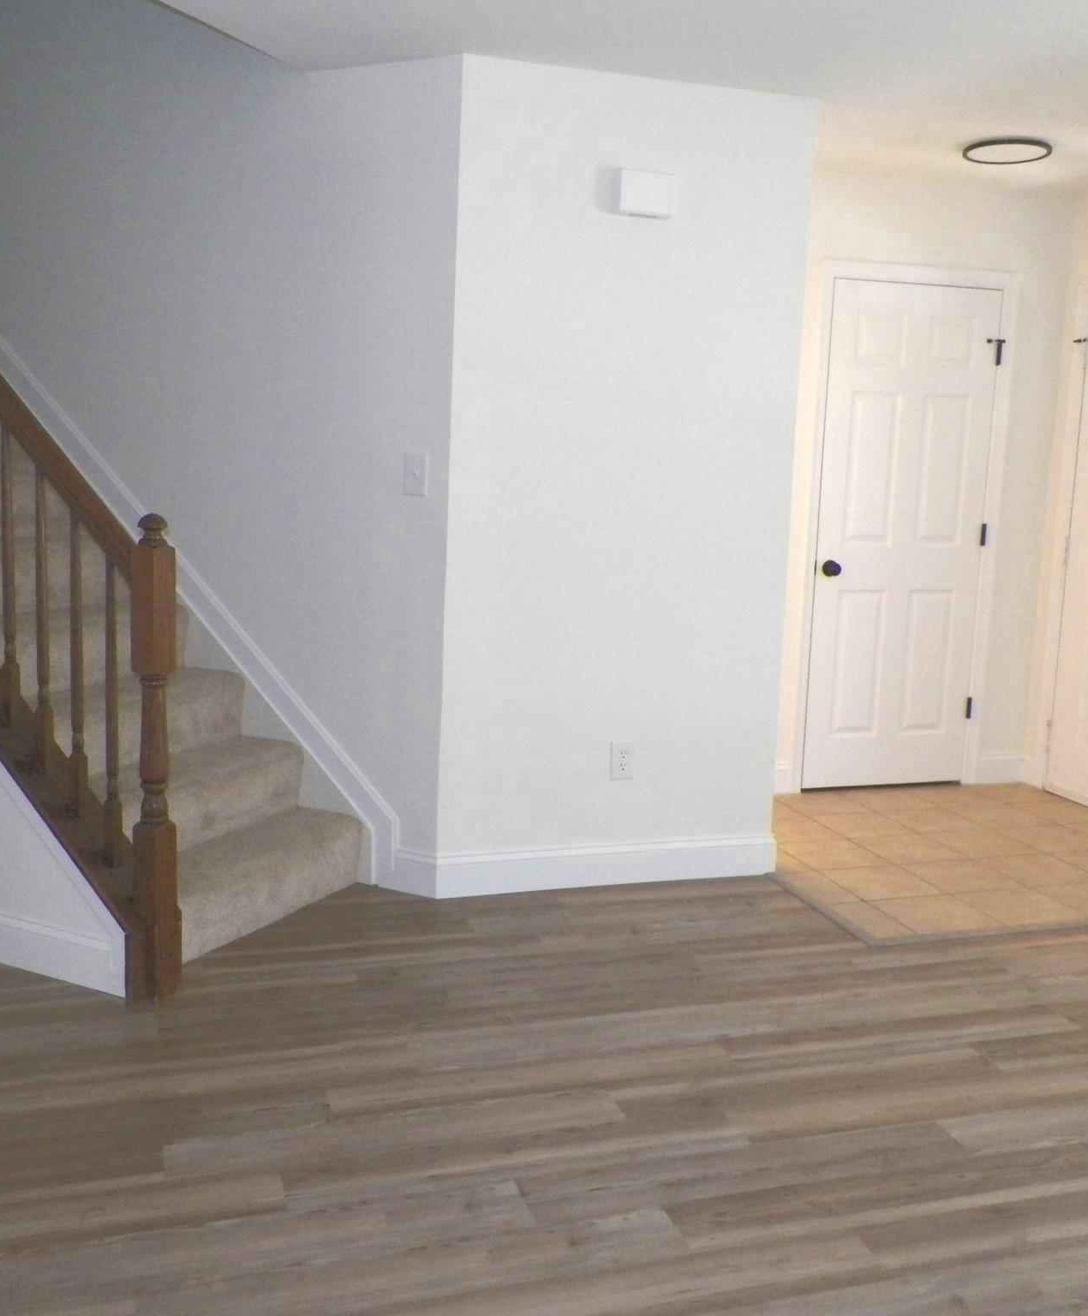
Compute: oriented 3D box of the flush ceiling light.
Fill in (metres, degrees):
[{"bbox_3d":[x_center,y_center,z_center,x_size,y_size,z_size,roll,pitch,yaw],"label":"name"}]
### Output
[{"bbox_3d":[1.569,-1.725,4.290,0.298,0.030,0.298,-1,10,-17],"label":"flush ceiling light"}]

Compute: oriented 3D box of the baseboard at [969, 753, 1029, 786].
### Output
[{"bbox_3d":[1.971,0.485,5.472,0.235,0.130,0.018,-1,10,-17],"label":"baseboard"}]

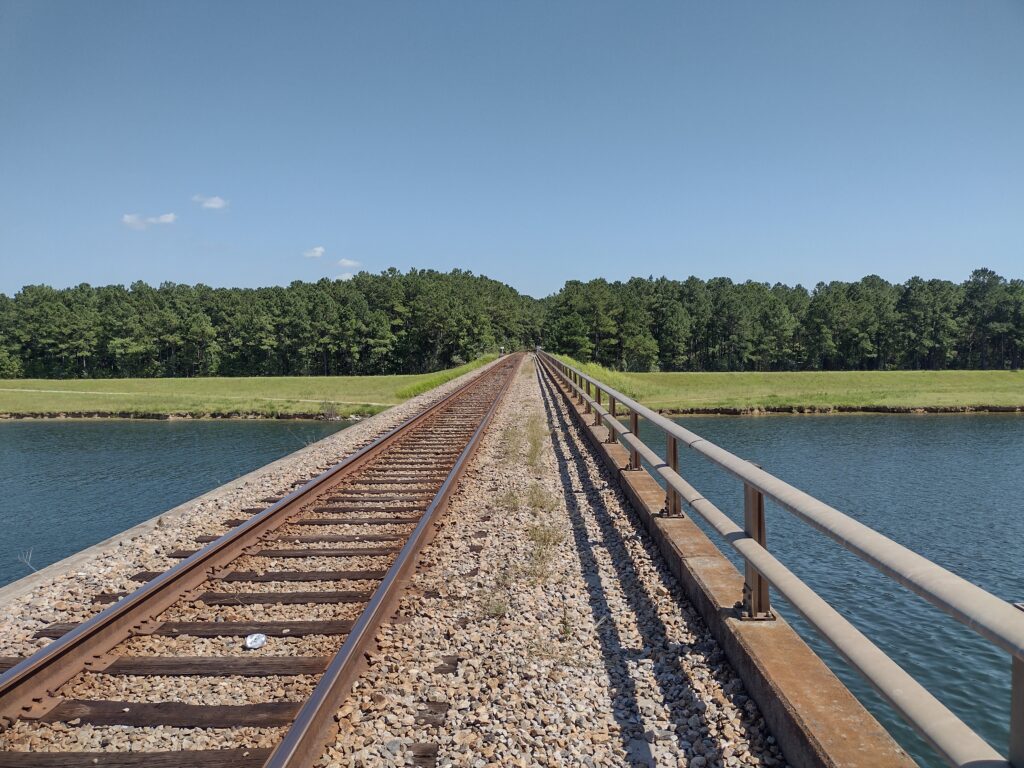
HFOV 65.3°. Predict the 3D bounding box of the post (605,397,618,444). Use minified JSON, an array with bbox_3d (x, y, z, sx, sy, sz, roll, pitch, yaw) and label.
[{"bbox_3d":[1.521,0.501,12.131,0.150,0.810,0.140,-1,3,1],"label":"post"}]

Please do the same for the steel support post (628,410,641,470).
[{"bbox_3d":[1.473,0.629,9.605,0.150,0.810,0.140,-1,3,1],"label":"steel support post"}]

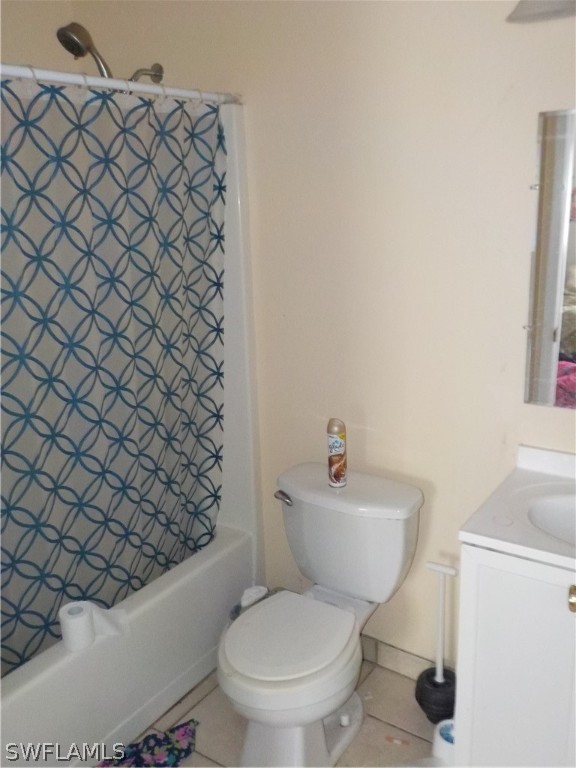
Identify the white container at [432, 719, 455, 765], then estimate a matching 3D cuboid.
[{"bbox_3d":[0.488,1.054,1.939,0.125,0.085,0.125,8,17,33],"label":"white container"}]

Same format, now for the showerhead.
[{"bbox_3d":[-0.605,-0.973,2.006,0.106,0.228,0.091,8,51,34],"label":"showerhead"}]

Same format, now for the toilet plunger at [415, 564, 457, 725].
[{"bbox_3d":[0.453,0.773,1.970,0.148,0.533,0.148,8,19,34],"label":"toilet plunger"}]

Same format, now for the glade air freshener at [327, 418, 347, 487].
[{"bbox_3d":[0.149,0.206,2.015,0.055,0.210,0.055,-1,15,4],"label":"glade air freshener"}]

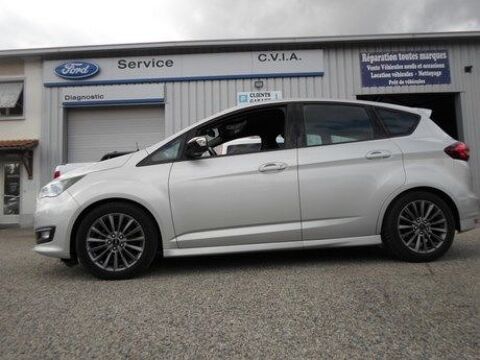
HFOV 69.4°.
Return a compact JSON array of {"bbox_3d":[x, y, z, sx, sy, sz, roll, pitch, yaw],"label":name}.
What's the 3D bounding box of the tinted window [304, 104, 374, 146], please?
[{"bbox_3d":[0.916,-0.519,3.240,0.683,0.461,0.100,-2,-19,-5],"label":"tinted window"}]

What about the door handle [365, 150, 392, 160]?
[{"bbox_3d":[1.244,-0.220,3.103,0.235,0.080,0.055,-2,-5,-6],"label":"door handle"}]

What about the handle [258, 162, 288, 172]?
[{"bbox_3d":[0.287,-0.104,2.966,0.250,0.075,0.060,-2,-4,-5],"label":"handle"}]

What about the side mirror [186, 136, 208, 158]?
[{"bbox_3d":[-0.354,-0.272,2.902,0.170,0.180,0.240,-2,-5,-6],"label":"side mirror"}]

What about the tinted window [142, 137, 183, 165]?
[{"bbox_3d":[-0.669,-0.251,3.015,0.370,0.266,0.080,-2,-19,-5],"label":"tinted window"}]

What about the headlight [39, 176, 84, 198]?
[{"bbox_3d":[-1.557,0.062,3.061,0.490,0.200,0.350,-2,-5,-6],"label":"headlight"}]

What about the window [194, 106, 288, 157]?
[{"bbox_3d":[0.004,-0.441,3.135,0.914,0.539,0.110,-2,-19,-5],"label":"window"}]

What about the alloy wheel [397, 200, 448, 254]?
[{"bbox_3d":[1.621,0.424,3.172,0.470,0.470,0.180,-2,-5,-6],"label":"alloy wheel"}]

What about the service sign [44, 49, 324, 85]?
[{"bbox_3d":[-1.832,-3.547,11.133,8.948,0.860,0.160,-2,-4,2],"label":"service sign"}]

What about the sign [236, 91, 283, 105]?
[{"bbox_3d":[0.660,-2.652,11.345,1.457,0.491,0.030,-2,-5,2],"label":"sign"}]

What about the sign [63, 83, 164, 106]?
[{"bbox_3d":[-4.054,-2.712,11.162,3.289,0.620,0.130,-2,-4,2],"label":"sign"}]

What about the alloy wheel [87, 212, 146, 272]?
[{"bbox_3d":[-1.010,0.513,2.892,0.470,0.470,0.180,-2,-5,-6],"label":"alloy wheel"}]

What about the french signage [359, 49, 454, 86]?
[{"bbox_3d":[5.385,-3.649,11.275,2.838,1.209,0.030,-2,-5,2],"label":"french signage"}]

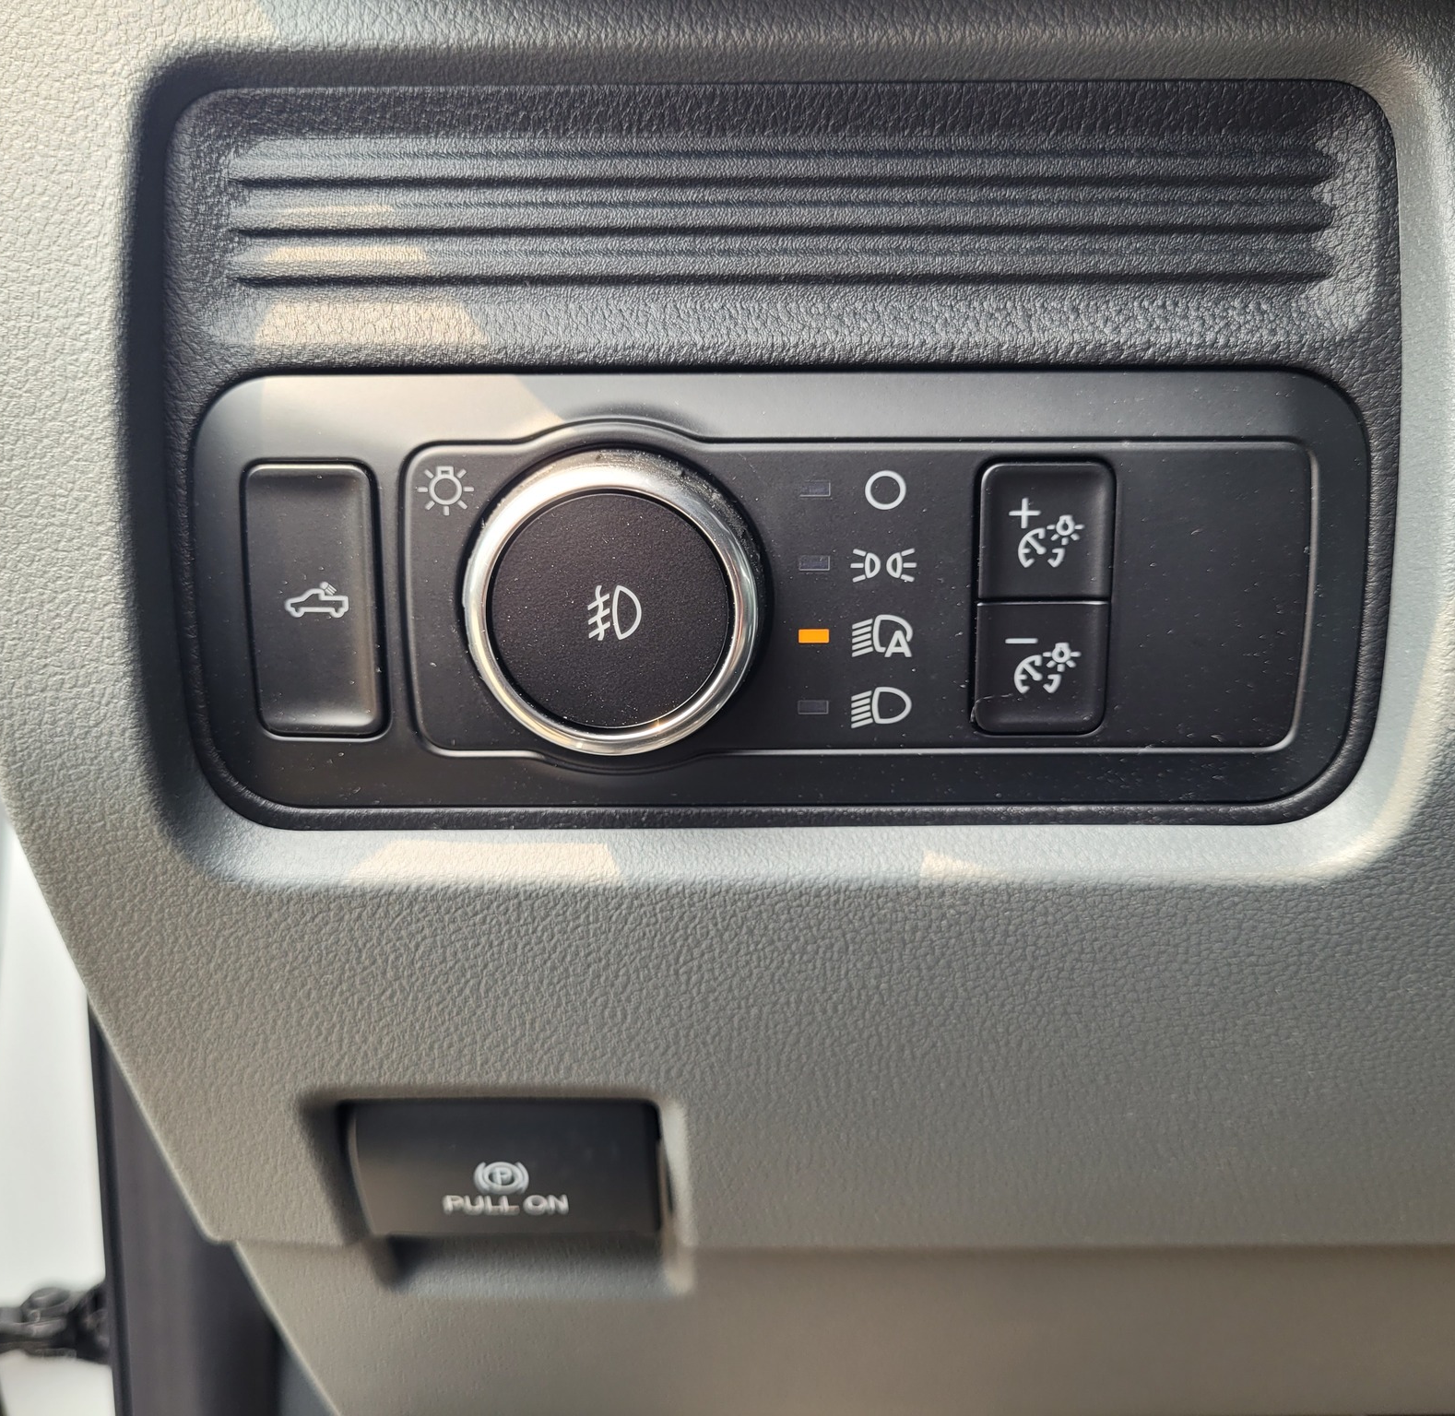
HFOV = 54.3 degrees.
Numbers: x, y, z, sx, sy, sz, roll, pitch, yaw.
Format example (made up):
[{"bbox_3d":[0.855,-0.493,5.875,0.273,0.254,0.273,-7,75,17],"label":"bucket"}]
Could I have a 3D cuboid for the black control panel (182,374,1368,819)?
[{"bbox_3d":[0.008,-0.015,0.196,0.163,0.061,0.026,0,10,0],"label":"black control panel"}]

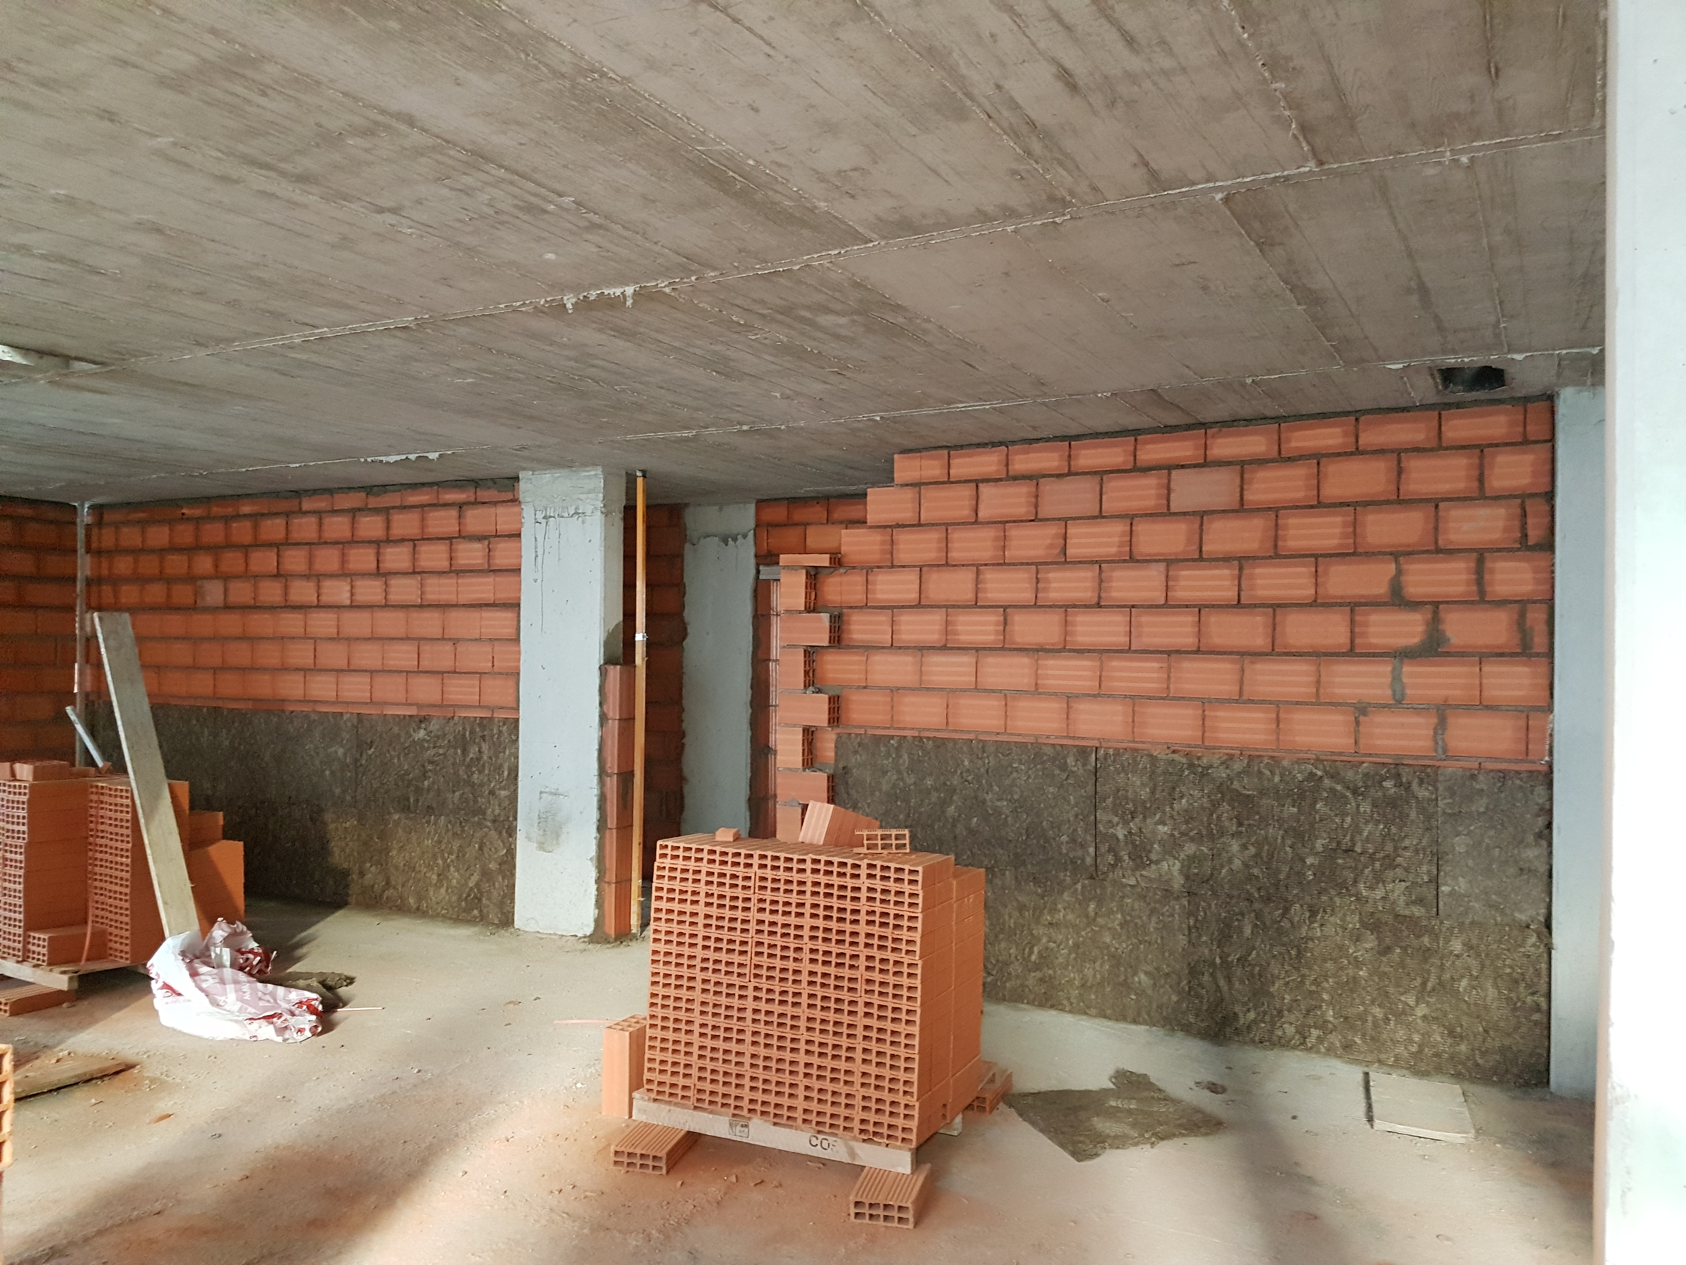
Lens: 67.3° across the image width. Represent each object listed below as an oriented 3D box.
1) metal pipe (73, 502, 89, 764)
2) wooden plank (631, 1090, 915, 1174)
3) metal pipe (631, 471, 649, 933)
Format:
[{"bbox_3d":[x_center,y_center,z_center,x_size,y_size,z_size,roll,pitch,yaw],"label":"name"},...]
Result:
[{"bbox_3d":[-5.601,0.382,9.306,0.055,2.654,0.055,0,0,28],"label":"metal pipe"},{"bbox_3d":[-0.240,1.616,4.105,1.008,0.075,0.050,0,0,24],"label":"wooden plank"},{"bbox_3d":[-1.167,0.407,7.247,0.055,2.654,0.055,0,0,28],"label":"metal pipe"}]

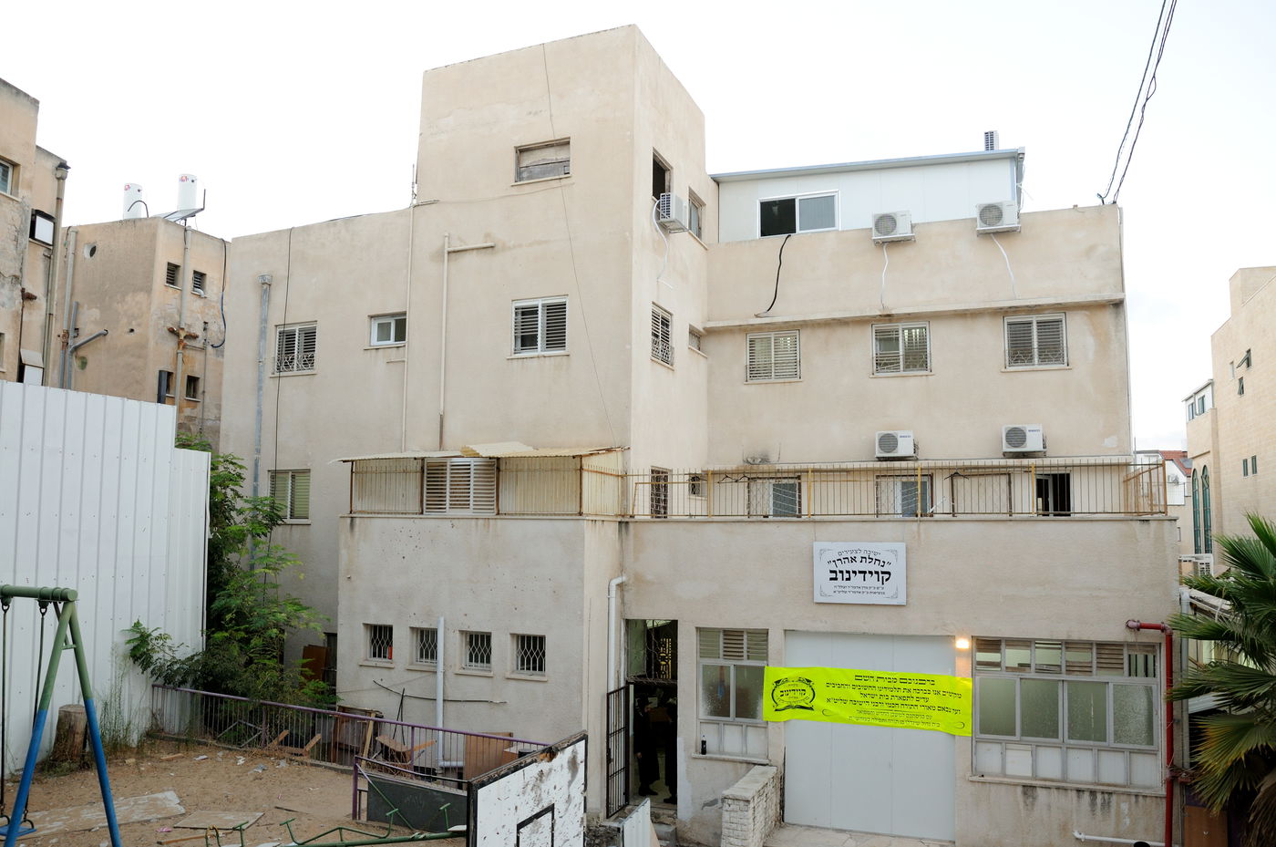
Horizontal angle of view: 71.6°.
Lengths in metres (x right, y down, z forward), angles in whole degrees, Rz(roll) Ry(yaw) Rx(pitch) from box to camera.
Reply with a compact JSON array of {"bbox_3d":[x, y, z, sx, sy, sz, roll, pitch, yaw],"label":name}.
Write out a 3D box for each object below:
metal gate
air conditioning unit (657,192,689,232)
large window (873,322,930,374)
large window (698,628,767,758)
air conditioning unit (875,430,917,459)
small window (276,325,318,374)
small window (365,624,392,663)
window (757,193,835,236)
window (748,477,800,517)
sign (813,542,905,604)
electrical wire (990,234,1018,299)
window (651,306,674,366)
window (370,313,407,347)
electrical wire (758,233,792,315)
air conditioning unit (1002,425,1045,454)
[{"bbox_3d":[-0.325,5.614,15.192,0.050,2.018,0.920,-3,-7,22],"label":"metal gate"},{"bbox_3d":[0.709,-4.222,17.740,0.290,0.545,0.797,-2,-6,22],"label":"air conditioning unit"},{"bbox_3d":[5.575,-1.588,18.690,1.183,1.084,0.120,-2,-6,22],"label":"large window"},{"bbox_3d":[1.647,4.630,15.271,1.208,2.107,0.150,-2,-7,17],"label":"large window"},{"bbox_3d":[5.242,0.425,17.966,0.780,0.560,0.300,-2,-6,22],"label":"air conditioning unit"},{"bbox_3d":[-7.166,-1.570,18.570,1.165,1.055,0.120,-2,-6,22],"label":"small window"},{"bbox_3d":[-4.466,3.796,15.275,0.599,0.656,0.150,-2,-6,22],"label":"small window"},{"bbox_3d":[3.915,-5.075,21.616,1.877,1.006,0.100,-2,-7,17],"label":"window"},{"bbox_3d":[2.930,1.643,19.051,1.137,1.007,0.120,-2,-6,22],"label":"window"},{"bbox_3d":[3.524,2.388,14.120,1.463,0.992,0.050,-2,-6,22],"label":"sign"},{"bbox_3d":[7.448,-3.228,18.027,0.438,1.383,0.070,-2,-6,22],"label":"electrical wire"},{"bbox_3d":[0.472,-1.746,17.629,0.090,1.038,1.149,-2,-6,22],"label":"window"},{"bbox_3d":[-4.976,-1.876,17.702,0.889,0.681,0.120,-2,-6,22],"label":"window"},{"bbox_3d":[3.007,-3.270,19.408,0.761,1.874,0.080,-2,-6,22],"label":"electrical wire"},{"bbox_3d":[8.007,0.332,18.424,0.787,0.569,0.320,-2,-7,17],"label":"air conditioning unit"}]

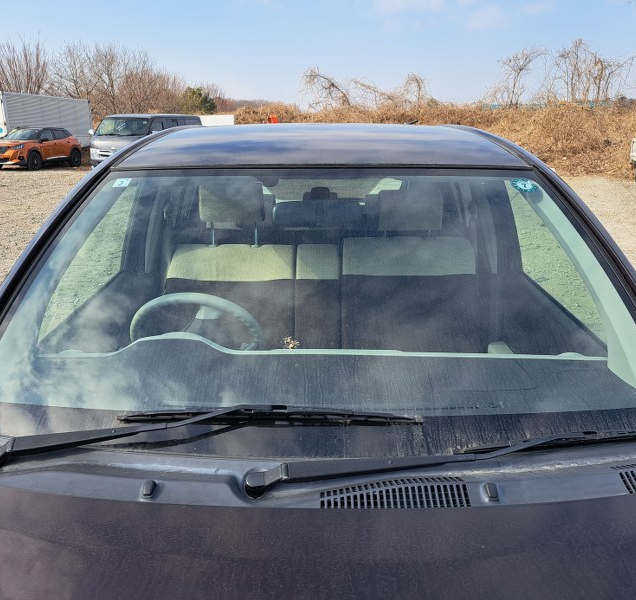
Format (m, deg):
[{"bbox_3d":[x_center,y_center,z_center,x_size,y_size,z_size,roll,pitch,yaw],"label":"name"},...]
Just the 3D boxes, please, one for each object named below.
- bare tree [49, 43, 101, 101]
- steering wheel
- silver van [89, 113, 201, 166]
[{"bbox_3d":[-14.194,-11.930,32.937,3.090,6.150,2.930,0,17,0],"label":"bare tree"},{"bbox_3d":[-0.326,0.117,1.524,0.370,0.370,0.110,0,43,0],"label":"steering wheel"},{"bbox_3d":[-5.380,-5.030,18.050,1.750,1.970,4.750,3,18,10],"label":"silver van"}]

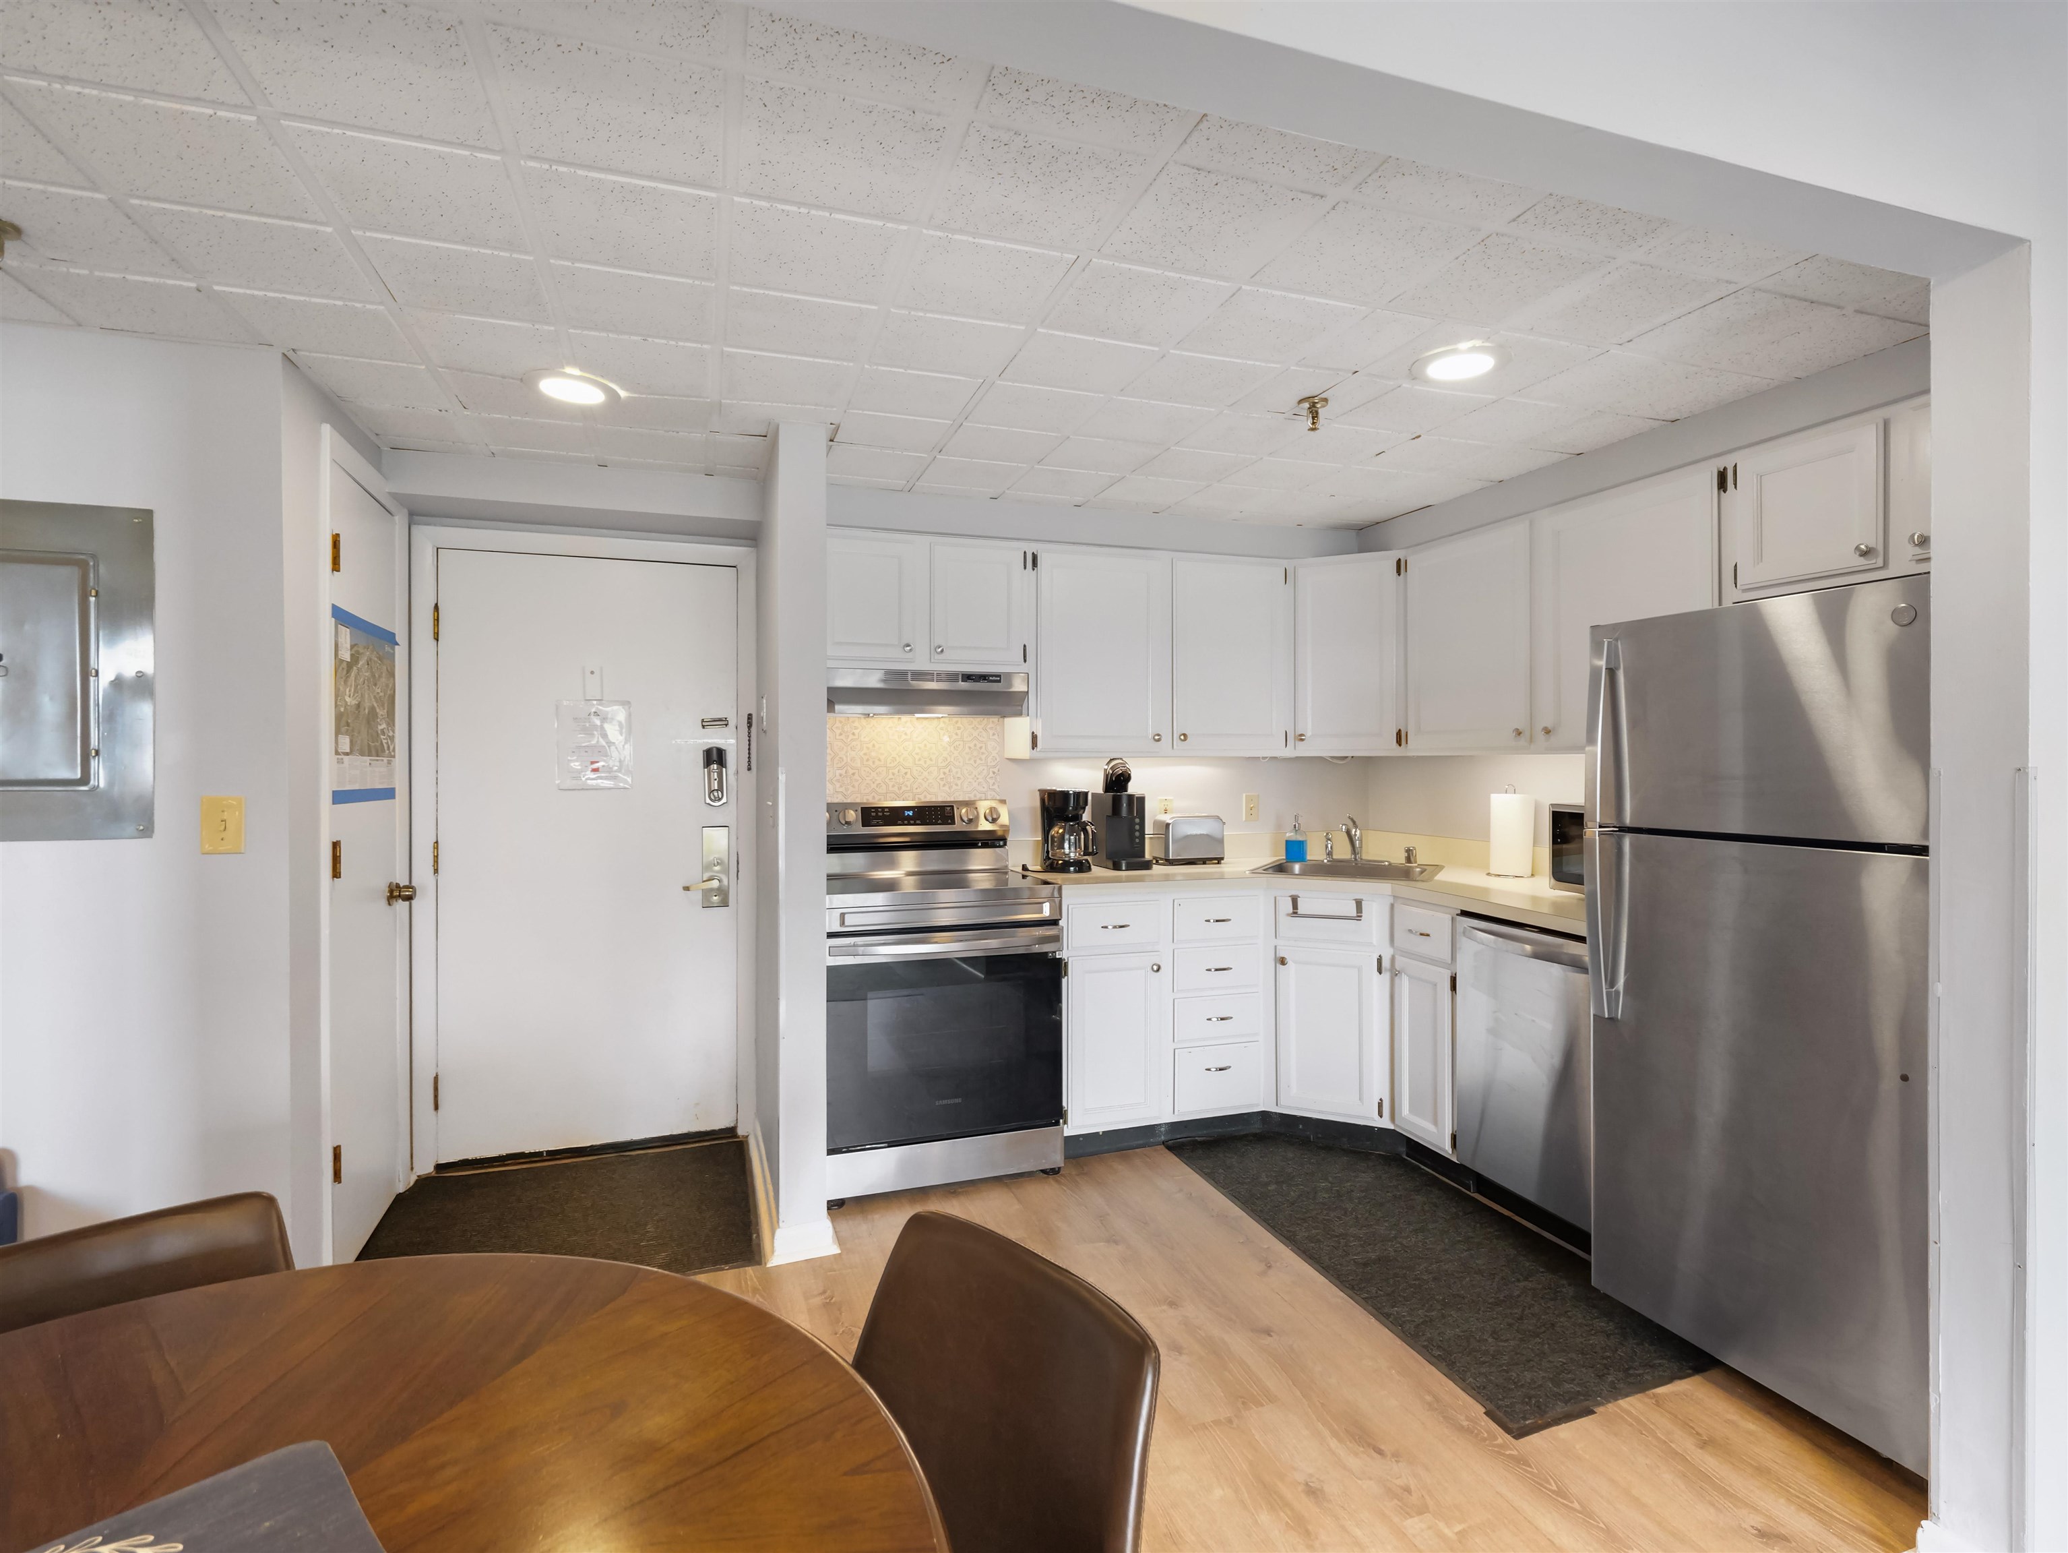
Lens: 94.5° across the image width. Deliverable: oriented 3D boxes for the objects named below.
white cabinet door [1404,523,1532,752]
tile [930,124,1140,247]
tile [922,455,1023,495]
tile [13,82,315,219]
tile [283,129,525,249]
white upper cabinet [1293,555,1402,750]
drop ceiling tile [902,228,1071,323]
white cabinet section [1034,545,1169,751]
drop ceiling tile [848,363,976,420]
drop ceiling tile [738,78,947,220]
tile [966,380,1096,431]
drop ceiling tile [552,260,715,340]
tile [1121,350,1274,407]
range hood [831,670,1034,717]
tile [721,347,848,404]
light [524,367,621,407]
[{"bbox_3d":[1.472,-0.452,3.256,0.020,0.705,0.557,-1,1,-19],"label":"white cabinet door"},{"bbox_3d":[-0.002,-0.932,1.519,0.280,0.020,0.280,0,1,-19],"label":"tile"},{"bbox_3d":[-0.198,-0.963,3.029,0.290,0.020,0.290,-1,2,-19],"label":"tile"},{"bbox_3d":[-1.256,-0.918,1.411,0.282,0.020,0.285,-1,1,-19],"label":"tile"},{"bbox_3d":[-0.961,-0.917,1.490,0.290,0.020,0.290,-1,2,-19],"label":"tile"},{"bbox_3d":[1.176,-0.457,3.607,0.378,0.715,0.022,0,1,27],"label":"white upper cabinet"},{"bbox_3d":[-0.101,-0.940,1.814,0.282,0.017,0.278,0,1,-18],"label":"drop ceiling tile"},{"bbox_3d":[0.250,-0.431,3.348,0.508,0.700,0.022,0,1,-19],"label":"white cabinet section"},{"bbox_3d":[-0.305,-0.943,2.390,0.280,0.020,0.280,0,1,-19],"label":"drop ceiling tile"},{"bbox_3d":[-0.298,-0.932,1.435,0.282,0.017,0.278,0,1,-18],"label":"drop ceiling tile"},{"bbox_3d":[-0.001,-0.962,2.501,0.295,0.018,0.295,0,1,-19],"label":"tile"},{"bbox_3d":[-0.779,-0.936,1.896,0.280,0.020,0.280,0,1,-19],"label":"drop ceiling tile"},{"bbox_3d":[0.382,-0.941,2.254,0.290,0.020,0.290,-1,2,-19],"label":"tile"},{"bbox_3d":[-0.421,-0.273,3.271,0.757,0.148,0.345,0,1,-19],"label":"range hood"},{"bbox_3d":[-0.596,-0.947,2.281,0.282,0.017,0.278,0,1,-18],"label":"tile"},{"bbox_3d":[-1.098,-0.926,2.280,0.210,0.025,0.210,-1,1,-19],"label":"light"}]

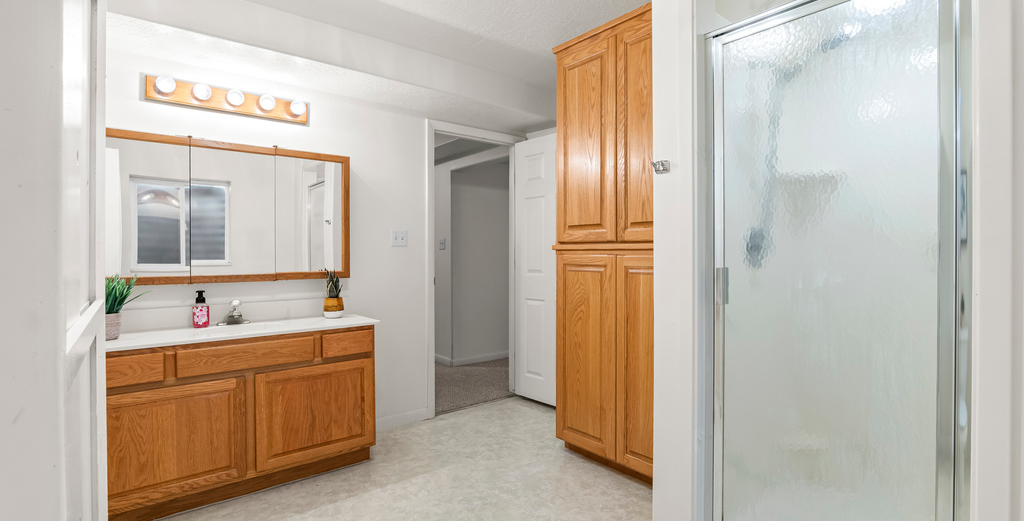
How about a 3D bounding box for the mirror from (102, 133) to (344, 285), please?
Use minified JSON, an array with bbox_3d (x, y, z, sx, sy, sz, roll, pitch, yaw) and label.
[{"bbox_3d":[-1.493,-0.249,2.443,1.210,0.729,0.098,0,0,-38],"label":"mirror"}]

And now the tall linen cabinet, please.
[{"bbox_3d":[0.758,-0.053,2.526,0.610,2.371,0.895,0,0,-38],"label":"tall linen cabinet"}]

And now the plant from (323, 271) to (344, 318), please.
[{"bbox_3d":[-1.043,0.194,2.669,0.115,0.277,0.115,0,0,-38],"label":"plant"}]

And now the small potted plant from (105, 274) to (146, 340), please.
[{"bbox_3d":[-1.746,0.198,1.972,0.250,0.280,0.250,0,0,-38],"label":"small potted plant"}]

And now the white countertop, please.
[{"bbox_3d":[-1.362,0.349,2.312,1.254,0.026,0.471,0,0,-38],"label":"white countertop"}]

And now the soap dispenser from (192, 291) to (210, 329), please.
[{"bbox_3d":[-1.558,0.244,2.281,0.068,0.185,0.055,0,0,-38],"label":"soap dispenser"}]

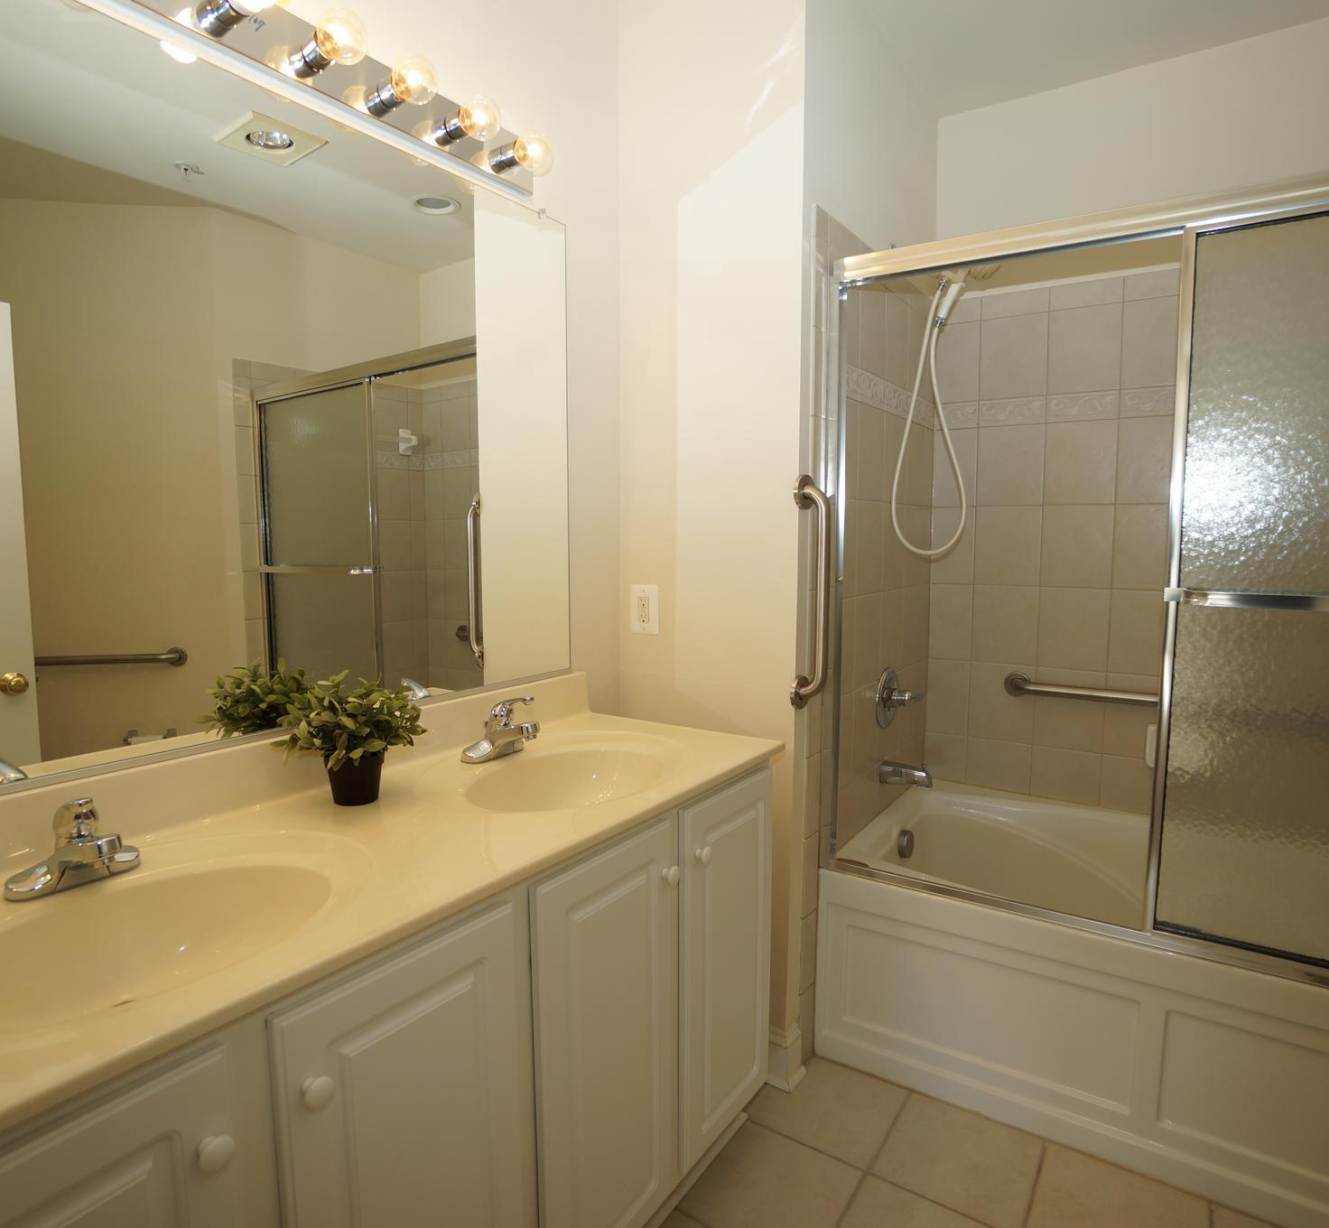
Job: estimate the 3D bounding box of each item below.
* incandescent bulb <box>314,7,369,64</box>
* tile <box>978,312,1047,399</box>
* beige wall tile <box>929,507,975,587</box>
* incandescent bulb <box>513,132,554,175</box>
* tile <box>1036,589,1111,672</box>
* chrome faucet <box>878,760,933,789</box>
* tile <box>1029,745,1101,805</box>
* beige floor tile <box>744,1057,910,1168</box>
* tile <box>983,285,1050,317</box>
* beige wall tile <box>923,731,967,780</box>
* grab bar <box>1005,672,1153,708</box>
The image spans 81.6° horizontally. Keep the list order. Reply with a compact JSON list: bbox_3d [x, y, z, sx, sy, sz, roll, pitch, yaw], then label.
[{"bbox_3d":[-0.538,-0.961,1.280,0.088,0.080,0.080,3,6,33],"label":"incandescent bulb"},{"bbox_3d":[1.138,-0.827,2.497,0.199,0.254,0.010,3,6,33],"label":"tile"},{"bbox_3d":[0.995,-0.232,2.645,0.138,0.255,0.010,3,6,33],"label":"beige wall tile"},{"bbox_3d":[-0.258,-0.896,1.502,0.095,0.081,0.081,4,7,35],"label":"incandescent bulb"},{"bbox_3d":[1.261,0.048,2.369,0.201,0.251,0.009,4,7,35],"label":"tile"},{"bbox_3d":[0.719,0.476,2.271,0.142,0.068,0.056,4,7,34],"label":"chrome faucet"},{"bbox_3d":[1.308,0.525,2.507,0.199,0.161,0.010,3,6,33],"label":"tile"},{"bbox_3d":[0.393,1.166,1.828,0.302,0.009,0.298,4,7,35],"label":"beige floor tile"},{"bbox_3d":[1.099,-0.966,2.410,0.199,0.070,0.010,4,7,34],"label":"tile"},{"bbox_3d":[0.962,0.491,2.626,0.143,0.162,0.009,4,7,35],"label":"beige wall tile"},{"bbox_3d":[1.497,0.259,2.216,0.990,0.078,0.077,4,7,34],"label":"grab bar"}]

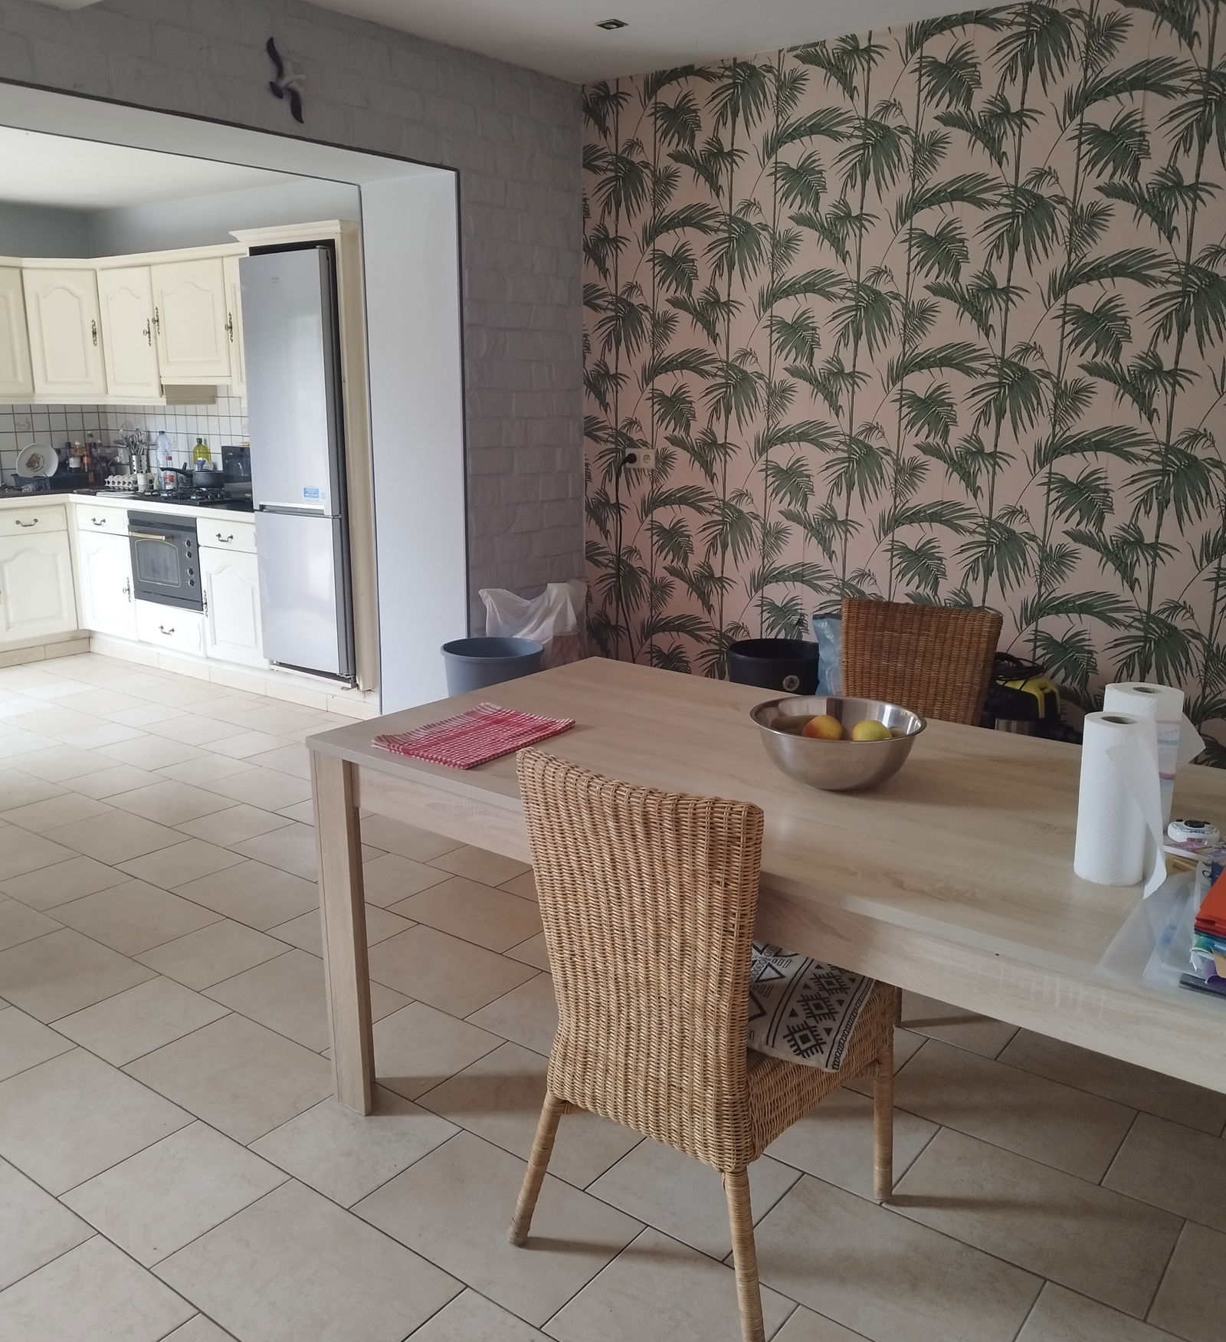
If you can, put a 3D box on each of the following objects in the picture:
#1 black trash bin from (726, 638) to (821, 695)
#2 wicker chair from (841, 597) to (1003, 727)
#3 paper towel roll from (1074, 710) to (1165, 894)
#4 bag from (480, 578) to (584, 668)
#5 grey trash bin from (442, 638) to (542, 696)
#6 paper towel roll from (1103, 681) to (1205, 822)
[{"bbox_3d":[0.608,0.171,4.286,0.365,0.500,0.365,-2,13,-8],"label":"black trash bin"},{"bbox_3d":[0.666,0.328,2.813,0.490,0.910,0.550,8,15,28],"label":"wicker chair"},{"bbox_3d":[0.699,0.177,1.568,0.100,0.221,0.095,7,15,24],"label":"paper towel roll"},{"bbox_3d":[-0.207,0.010,4.506,0.360,0.700,0.330,5,14,19],"label":"bag"},{"bbox_3d":[-0.435,0.173,4.207,0.375,0.540,0.375,-1,14,-6],"label":"grey trash bin"},{"bbox_3d":[0.803,0.139,1.731,0.122,0.222,0.110,7,15,25],"label":"paper towel roll"}]

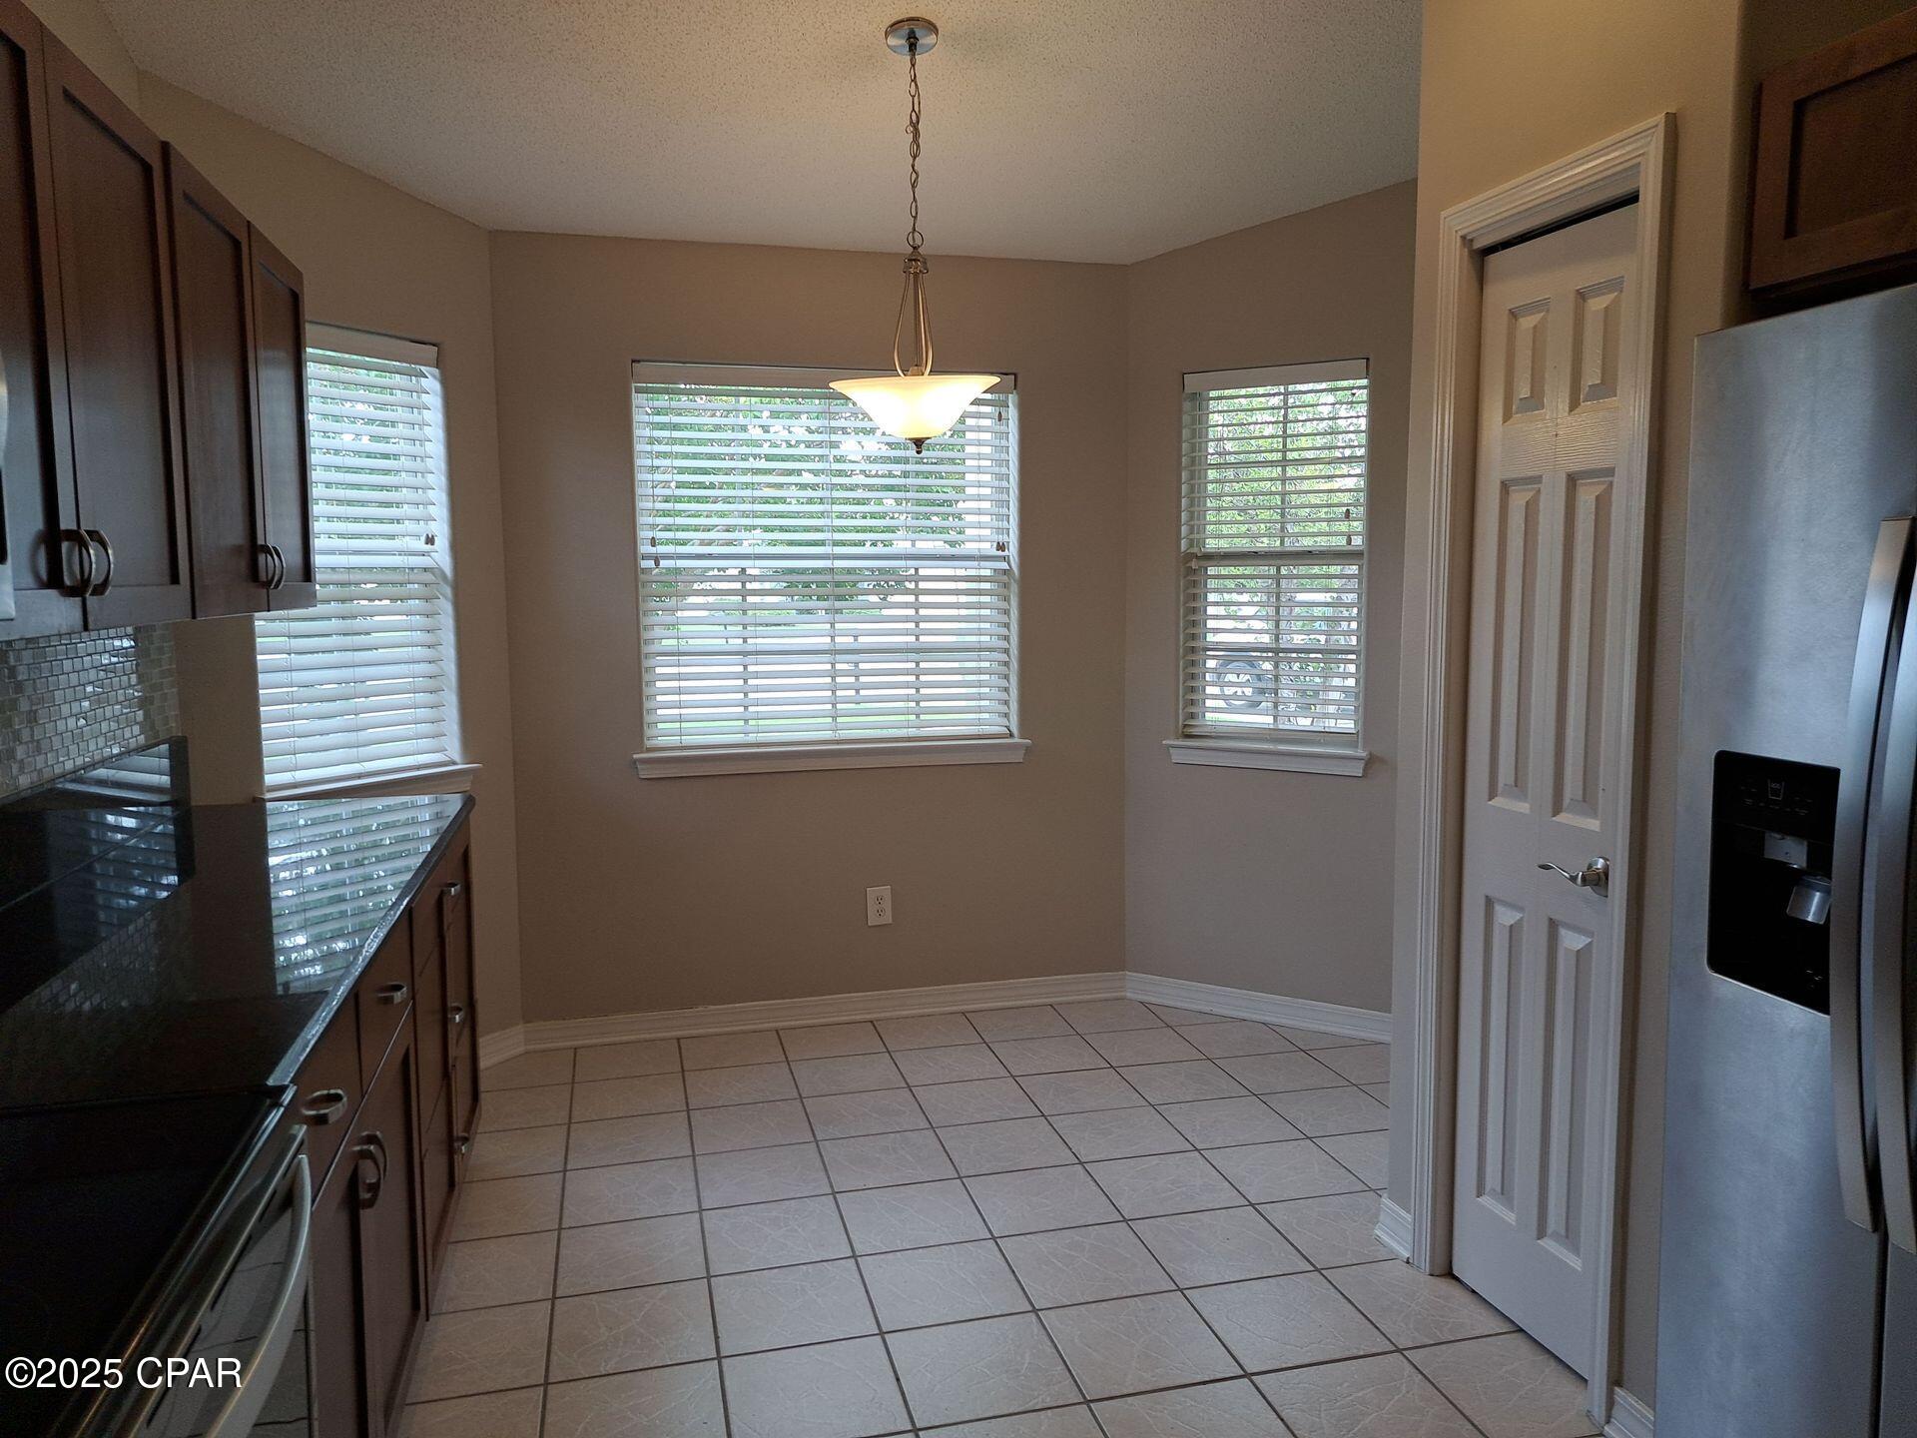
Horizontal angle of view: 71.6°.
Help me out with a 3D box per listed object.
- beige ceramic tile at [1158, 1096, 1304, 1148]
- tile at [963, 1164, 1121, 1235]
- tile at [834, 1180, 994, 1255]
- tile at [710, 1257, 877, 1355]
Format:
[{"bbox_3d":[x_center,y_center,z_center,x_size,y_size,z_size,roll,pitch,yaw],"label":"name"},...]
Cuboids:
[{"bbox_3d":[0.716,1.074,3.528,0.302,0.010,0.302,-2,6,-14],"label":"beige ceramic tile"},{"bbox_3d":[0.194,1.127,3.102,0.302,0.010,0.298,-2,6,-14],"label":"tile"},{"bbox_3d":[-0.104,1.129,3.003,0.302,0.010,0.299,-2,6,-14],"label":"tile"},{"bbox_3d":[-0.333,1.176,2.660,0.302,0.010,0.298,-2,6,-14],"label":"tile"}]

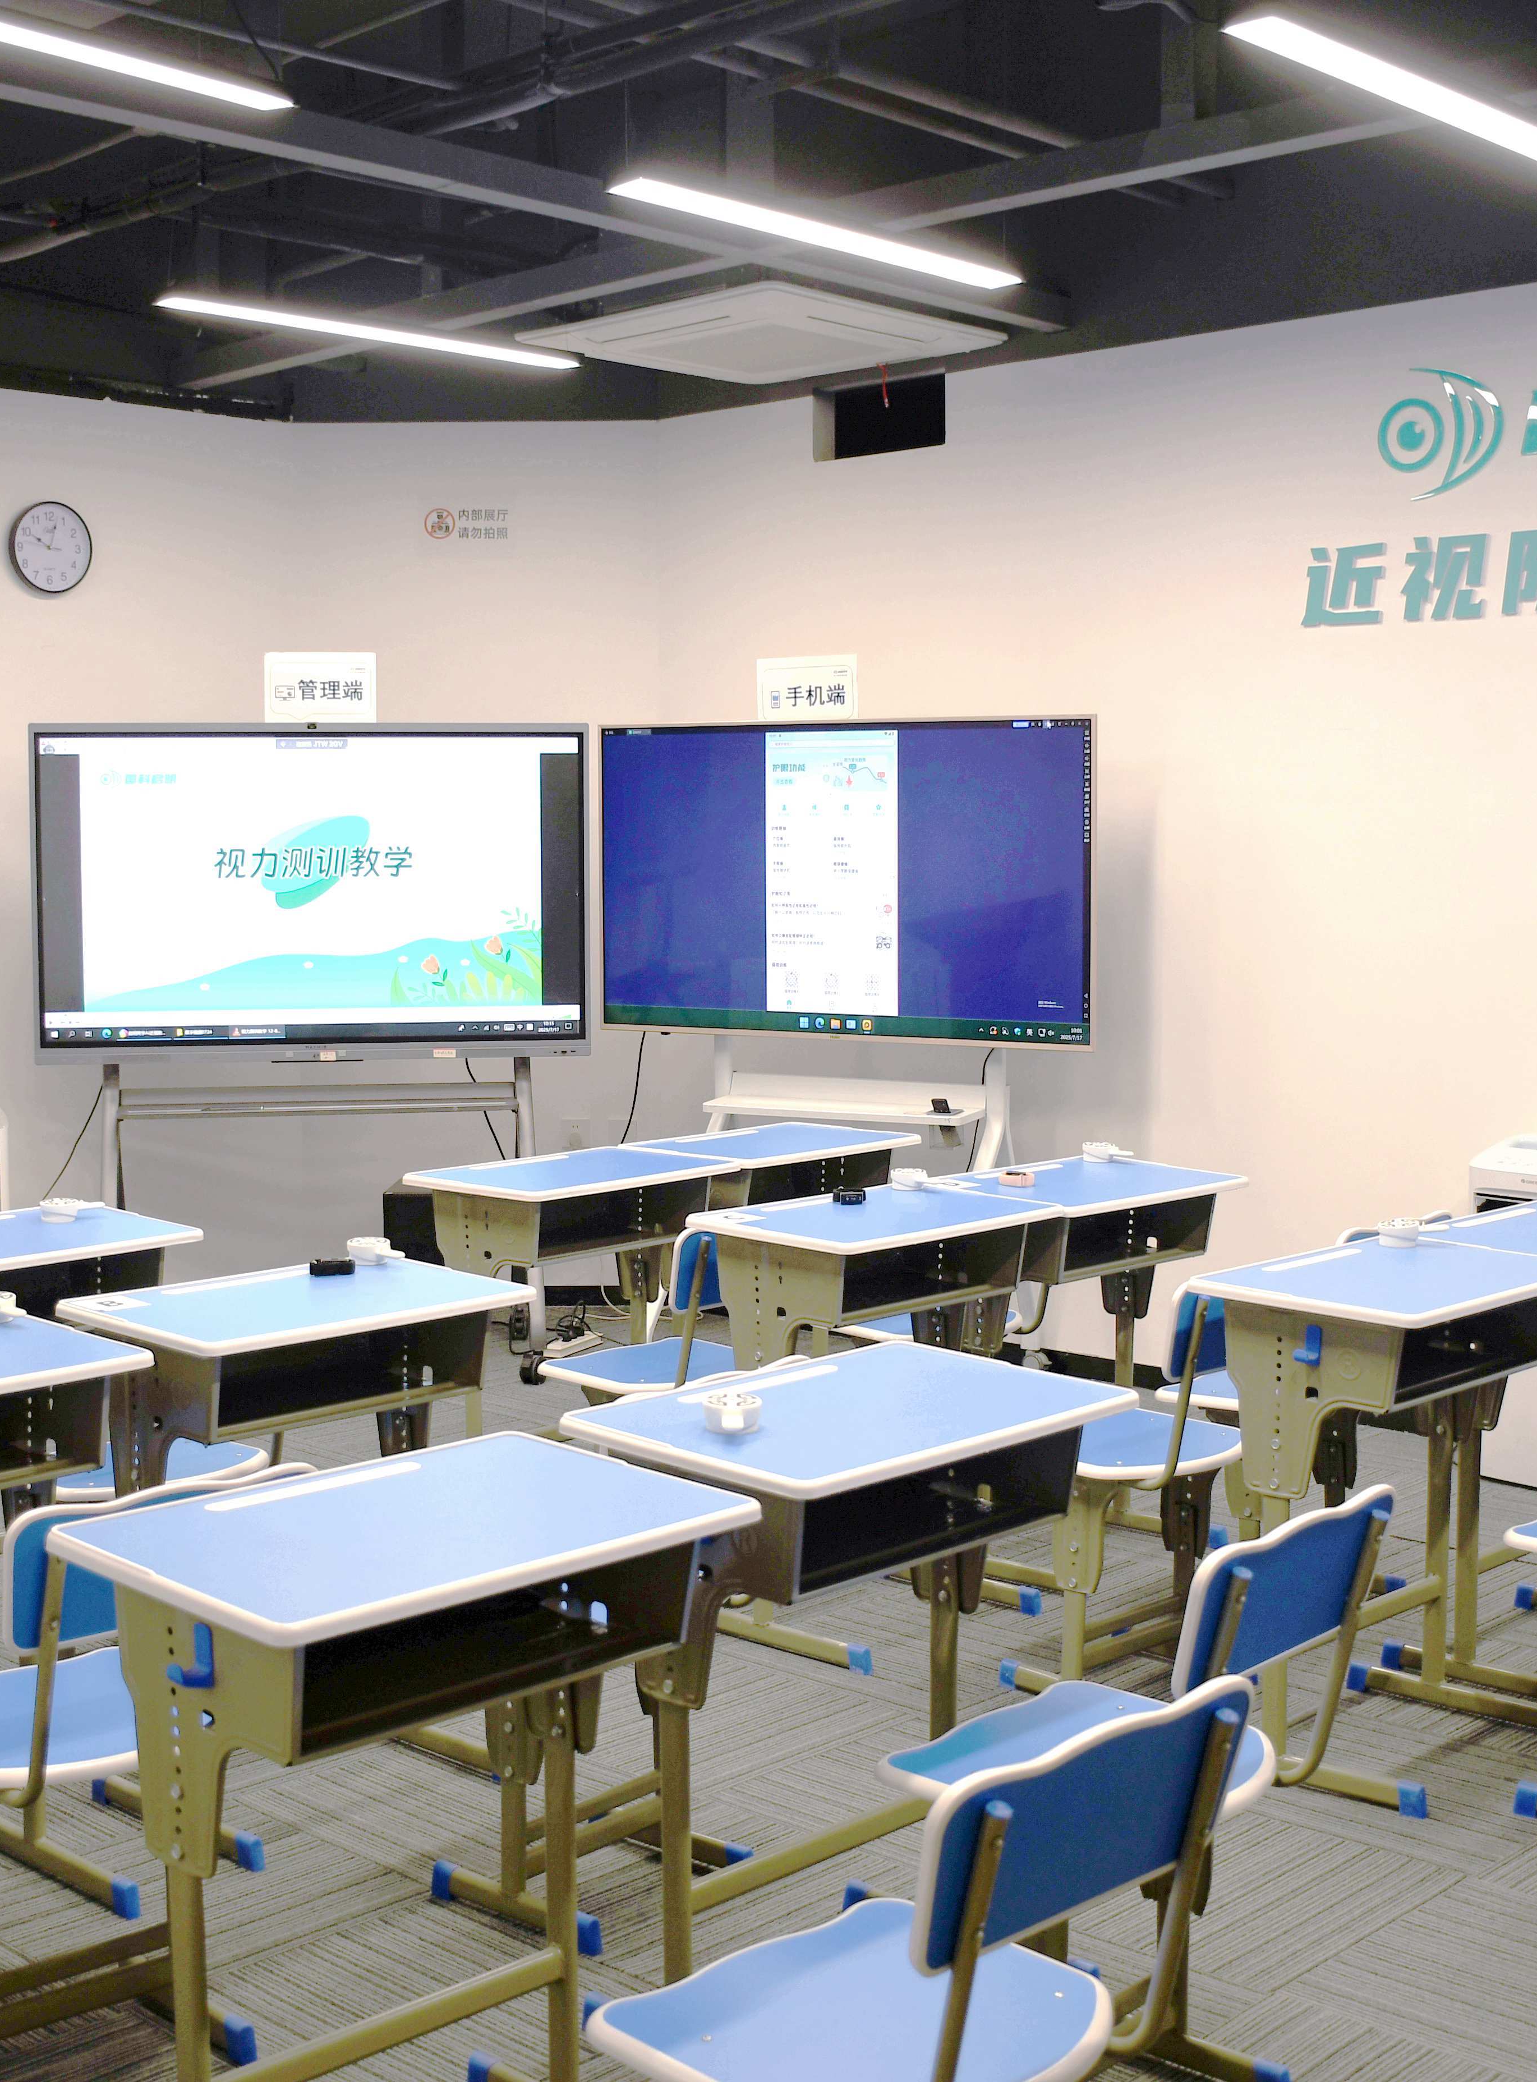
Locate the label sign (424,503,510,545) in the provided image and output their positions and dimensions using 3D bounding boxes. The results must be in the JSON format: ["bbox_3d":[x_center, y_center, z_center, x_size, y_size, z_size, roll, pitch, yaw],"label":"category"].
[{"bbox_3d":[-0.921,-1.582,7.160,0.270,0.120,0.010,0,4,-3],"label":"label sign"}]

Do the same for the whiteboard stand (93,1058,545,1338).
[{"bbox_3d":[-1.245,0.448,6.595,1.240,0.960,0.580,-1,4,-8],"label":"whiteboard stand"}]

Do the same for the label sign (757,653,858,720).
[{"bbox_3d":[0.107,-0.944,6.380,0.297,0.205,0.012,3,6,26],"label":"label sign"}]

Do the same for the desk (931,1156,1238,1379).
[{"bbox_3d":[0.661,0.658,4.905,0.610,0.750,0.420,-4,5,-44],"label":"desk"}]

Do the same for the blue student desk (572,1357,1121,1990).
[{"bbox_3d":[0.108,0.799,2.785,0.420,0.750,0.610,4,5,44],"label":"blue student desk"}]

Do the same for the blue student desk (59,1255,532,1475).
[{"bbox_3d":[-0.704,0.788,3.608,0.600,0.795,0.410,-5,8,-44],"label":"blue student desk"}]

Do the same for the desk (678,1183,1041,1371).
[{"bbox_3d":[0.219,0.716,4.409,0.410,0.796,0.600,6,8,45],"label":"desk"}]

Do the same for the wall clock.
[{"bbox_3d":[-1.988,-1.369,6.502,0.270,0.270,0.040,-3,5,-40],"label":"wall clock"}]

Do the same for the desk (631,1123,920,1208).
[{"bbox_3d":[0.015,0.620,5.524,0.420,0.750,0.610,3,5,44],"label":"desk"}]

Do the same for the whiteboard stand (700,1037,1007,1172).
[{"bbox_3d":[0.202,0.459,6.425,0.950,0.950,0.580,1,4,21],"label":"whiteboard stand"}]

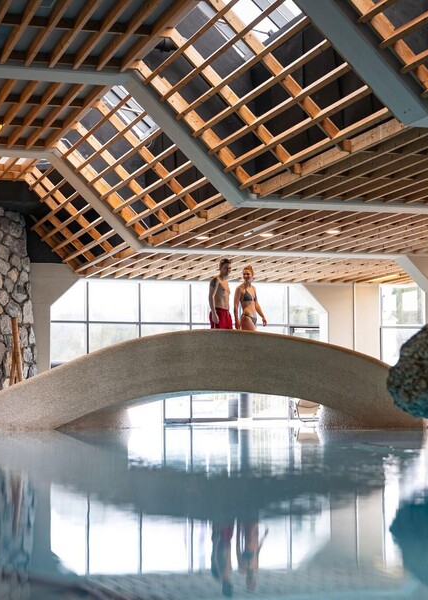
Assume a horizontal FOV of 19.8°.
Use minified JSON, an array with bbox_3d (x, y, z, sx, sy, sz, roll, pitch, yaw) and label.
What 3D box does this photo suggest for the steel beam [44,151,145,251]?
[{"bbox_3d":[-1.999,-1.803,21.586,2.450,0.280,0.420,47,-17,-10],"label":"steel beam"}]

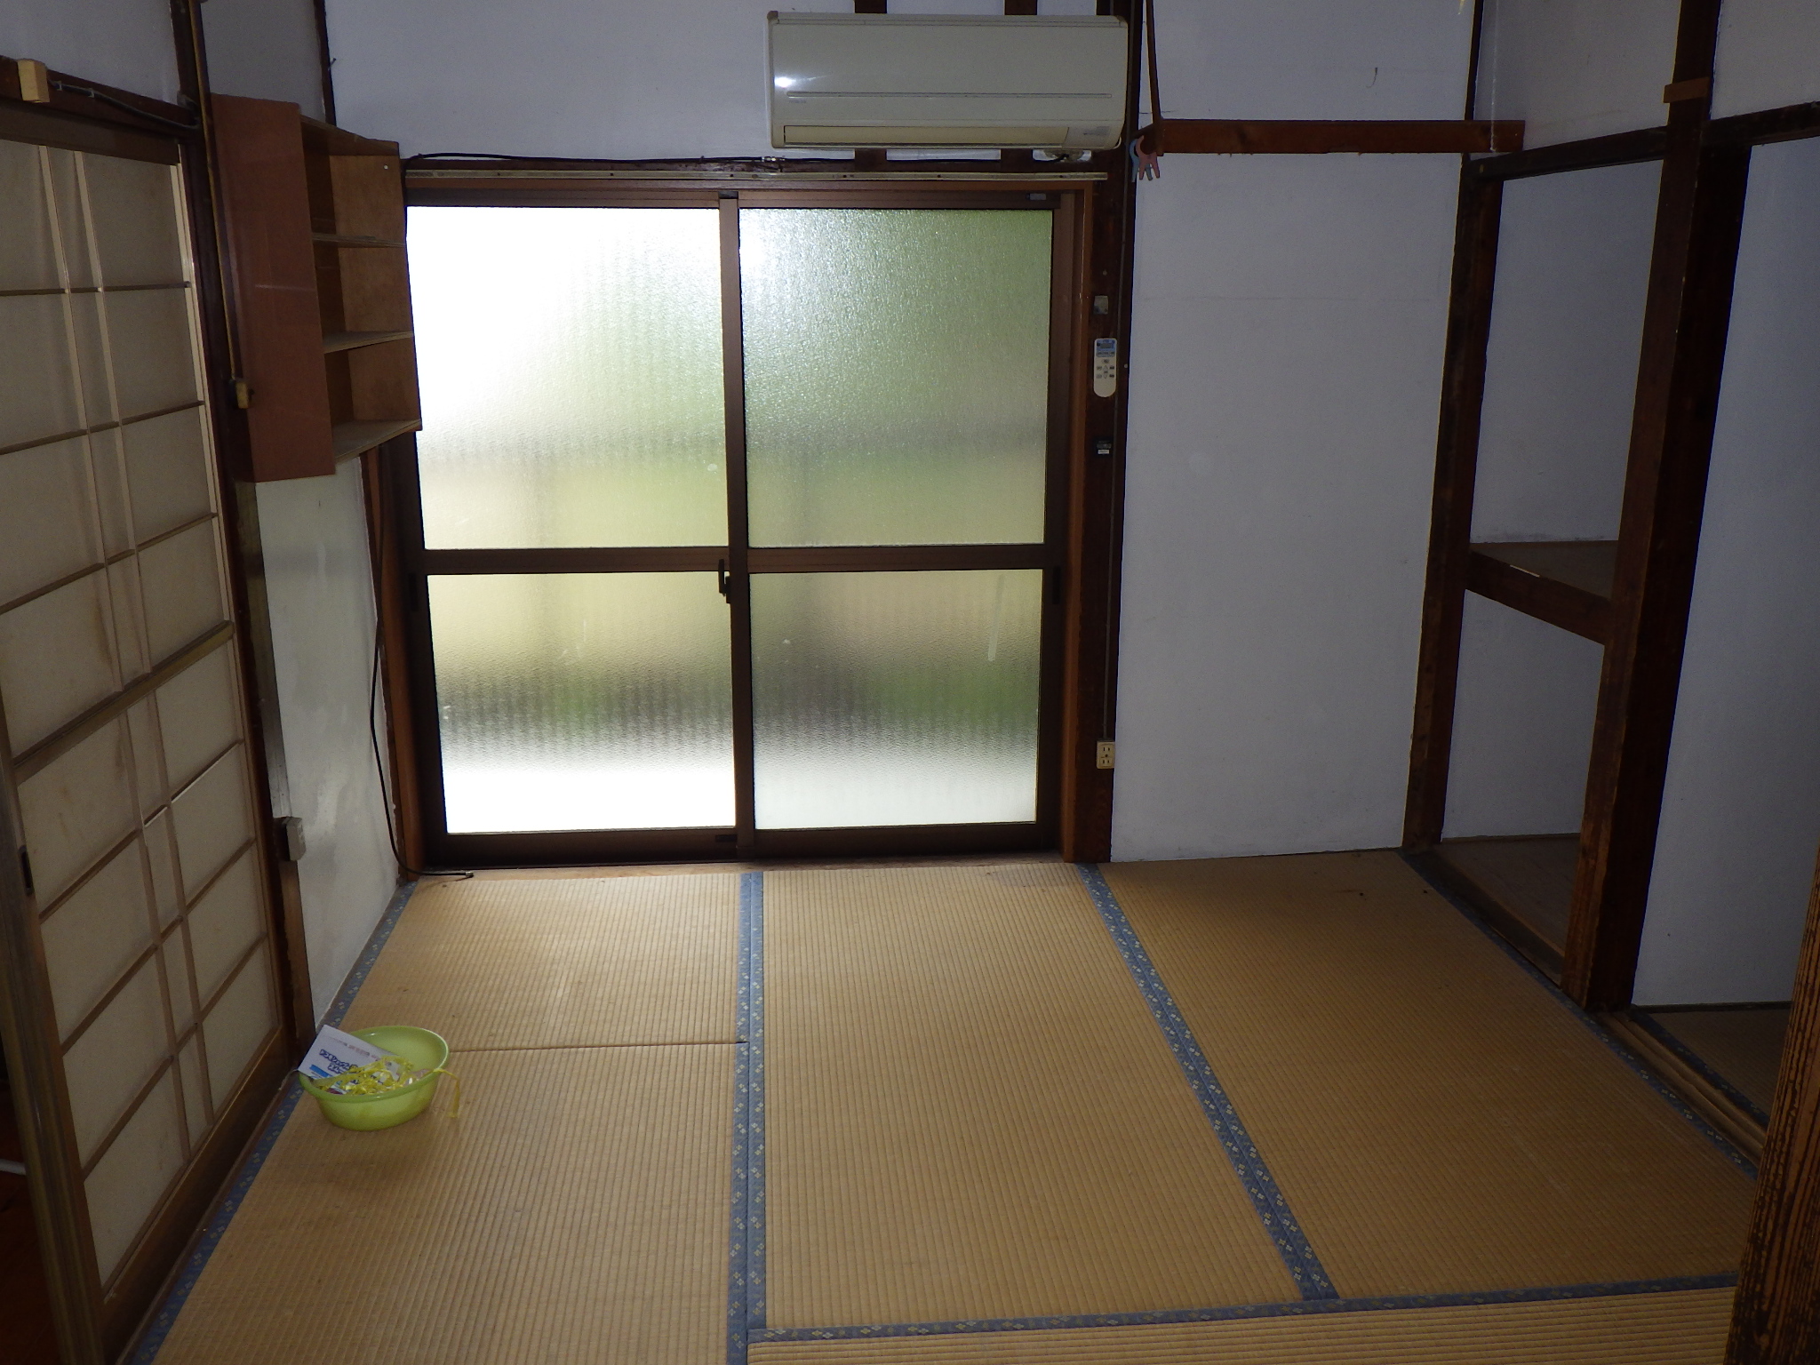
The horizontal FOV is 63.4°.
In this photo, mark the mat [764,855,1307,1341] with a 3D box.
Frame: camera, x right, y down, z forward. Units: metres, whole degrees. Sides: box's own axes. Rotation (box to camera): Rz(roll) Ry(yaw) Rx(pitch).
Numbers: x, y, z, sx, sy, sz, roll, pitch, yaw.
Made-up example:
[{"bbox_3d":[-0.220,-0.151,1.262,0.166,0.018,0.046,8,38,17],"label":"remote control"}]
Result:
[{"bbox_3d":[0.111,0.741,3.052,0.861,0.045,1.749,-1,15,-5],"label":"mat"}]

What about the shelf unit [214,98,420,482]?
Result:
[{"bbox_3d":[-1.177,-0.796,3.012,0.144,0.659,0.752,-1,15,-5],"label":"shelf unit"}]

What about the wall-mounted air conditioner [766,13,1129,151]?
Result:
[{"bbox_3d":[0.079,-1.323,3.295,0.782,0.273,0.201,-1,15,-5],"label":"wall-mounted air conditioner"}]

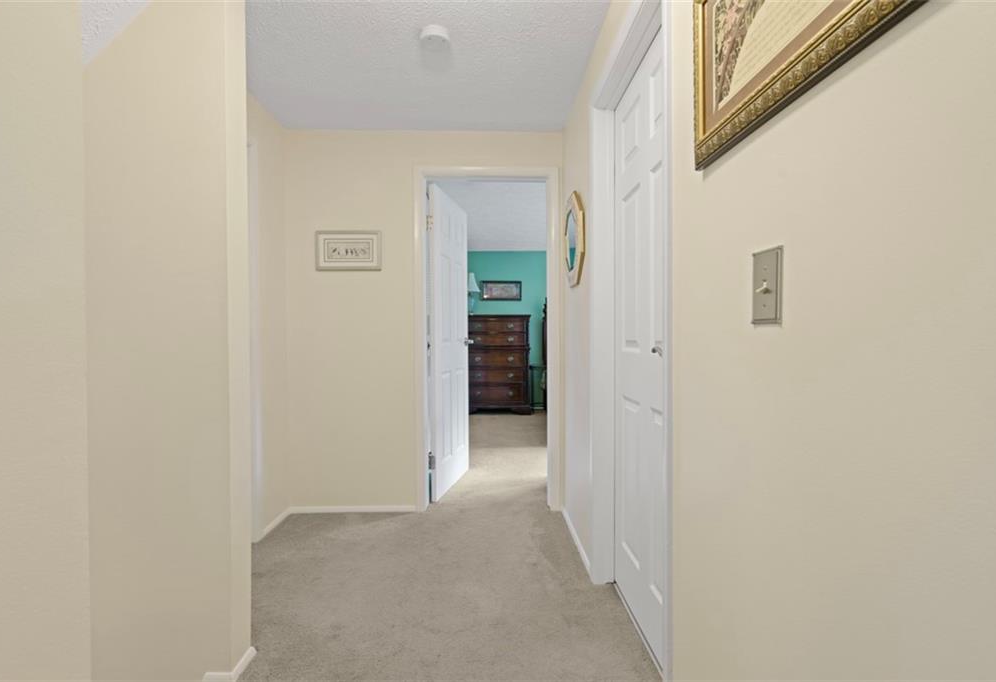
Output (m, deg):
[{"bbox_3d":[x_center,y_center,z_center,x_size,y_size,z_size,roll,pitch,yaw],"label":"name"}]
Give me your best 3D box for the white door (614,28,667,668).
[{"bbox_3d":[0.532,0.022,1.593,0.036,2.030,0.765,0,0,-1],"label":"white door"}]

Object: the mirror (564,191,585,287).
[{"bbox_3d":[0.399,-0.535,2.394,0.033,0.495,0.460,0,0,-1],"label":"mirror"}]

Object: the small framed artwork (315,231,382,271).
[{"bbox_3d":[-0.912,-0.550,2.784,0.410,0.246,0.020,0,0,-1],"label":"small framed artwork"}]

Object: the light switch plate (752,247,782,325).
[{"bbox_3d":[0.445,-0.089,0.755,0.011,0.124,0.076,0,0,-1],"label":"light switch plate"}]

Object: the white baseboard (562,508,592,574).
[{"bbox_3d":[0.410,1.030,2.429,0.012,0.047,0.765,0,0,-1],"label":"white baseboard"}]

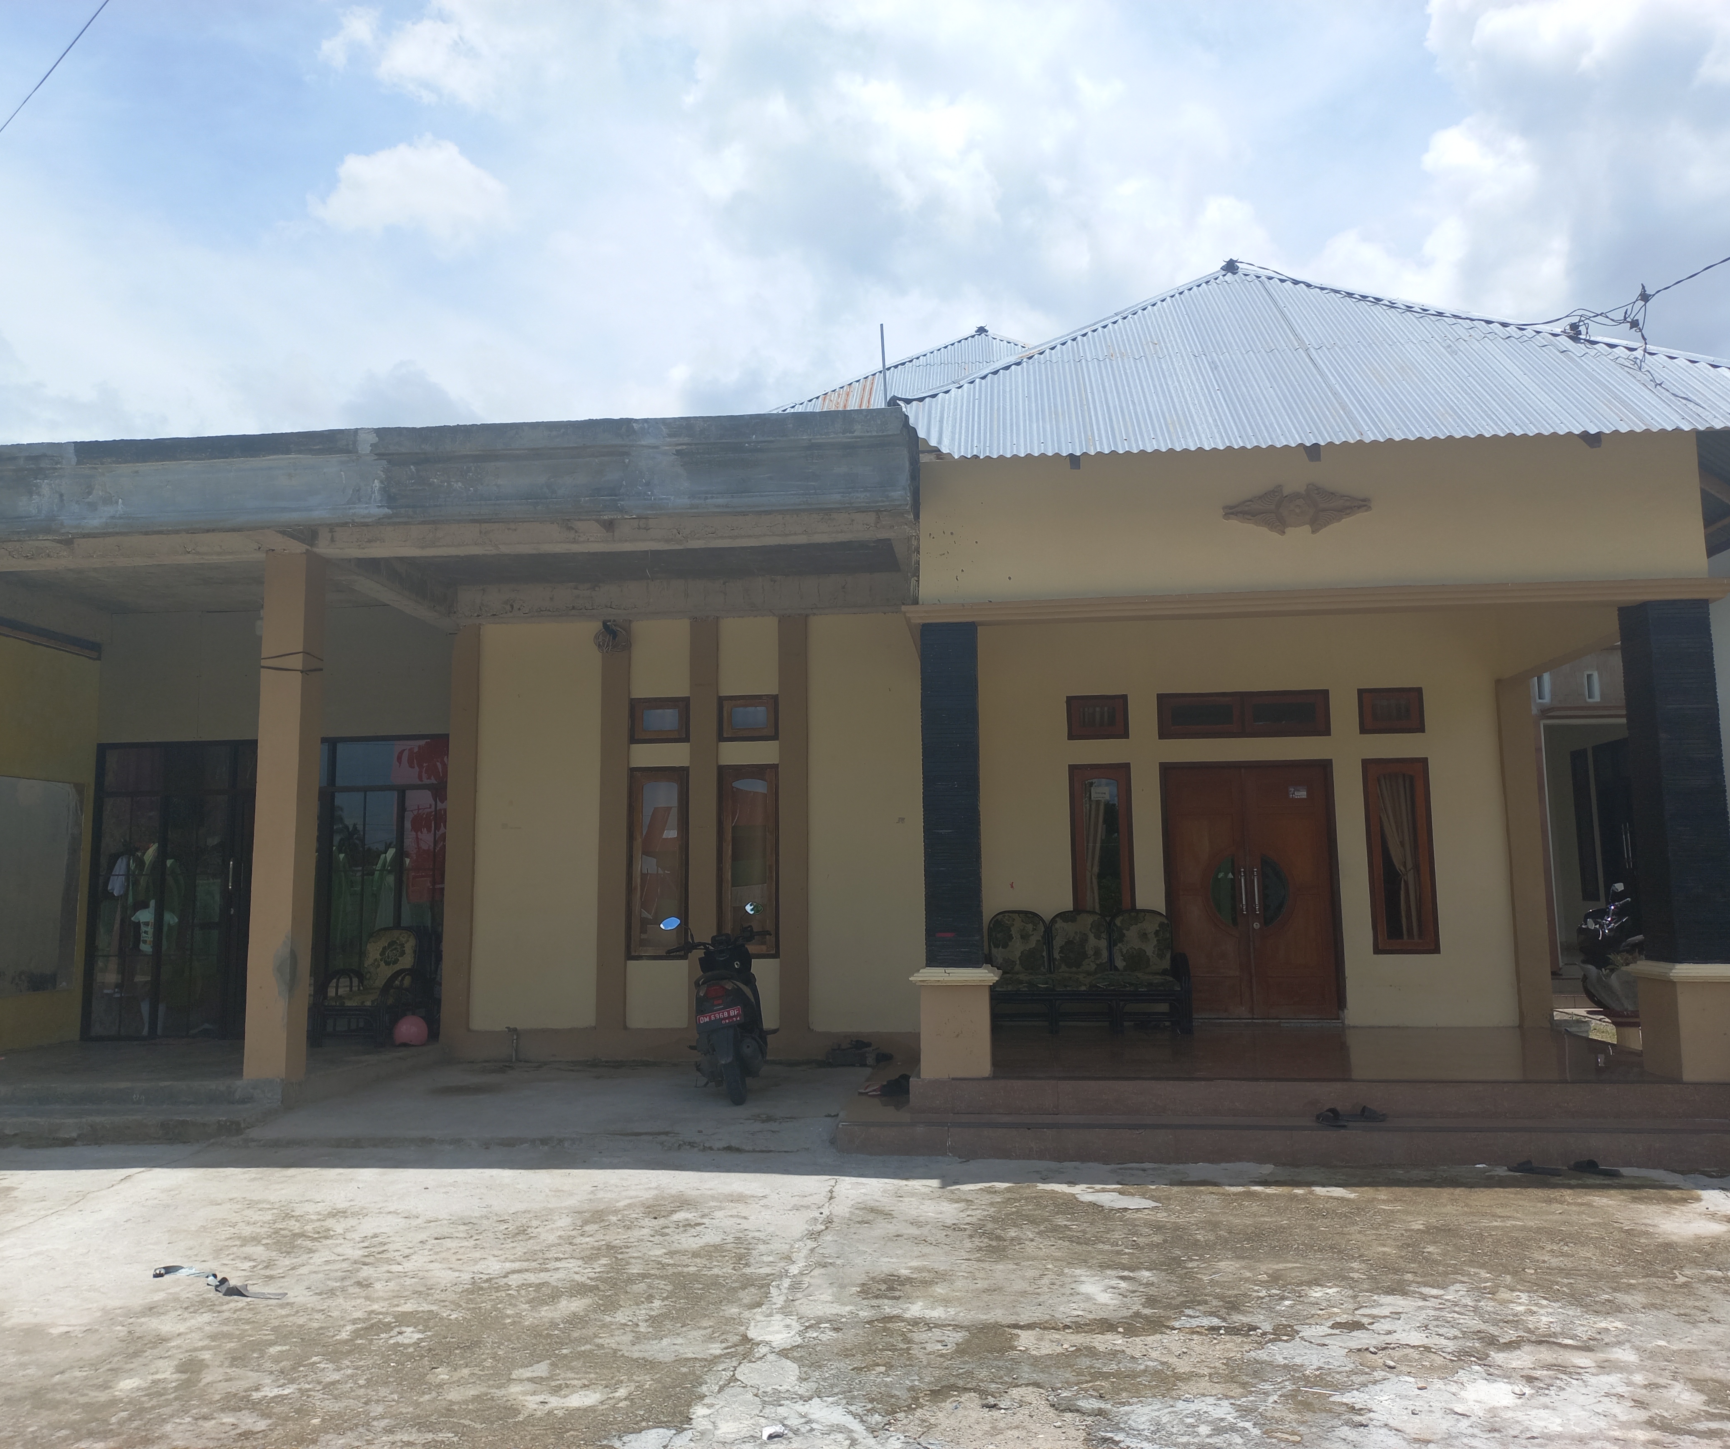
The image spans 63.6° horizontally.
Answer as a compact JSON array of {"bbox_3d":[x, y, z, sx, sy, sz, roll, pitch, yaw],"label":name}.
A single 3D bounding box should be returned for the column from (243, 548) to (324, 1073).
[{"bbox_3d":[-3.895,0.575,9.421,0.289,3.512,0.303,-1,-7,6],"label":"column"}]

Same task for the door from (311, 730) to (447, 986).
[{"bbox_3d":[-4.048,1.334,11.606,1.169,2.467,0.092,-1,-7,6],"label":"door"}]

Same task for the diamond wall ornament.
[{"bbox_3d":[2.543,-1.276,8.193,0.848,0.310,0.063,-1,-7,6],"label":"diamond wall ornament"}]

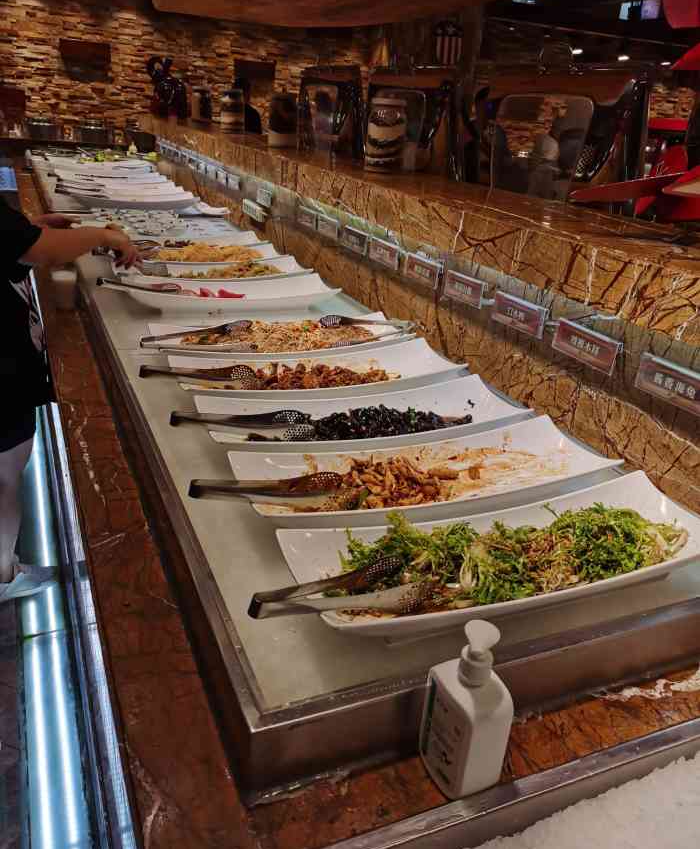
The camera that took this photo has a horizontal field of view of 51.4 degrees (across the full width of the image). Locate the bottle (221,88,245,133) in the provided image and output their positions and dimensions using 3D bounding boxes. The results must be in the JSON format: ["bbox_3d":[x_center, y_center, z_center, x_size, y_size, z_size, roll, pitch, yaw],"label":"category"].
[{"bbox_3d":[-0.758,-2.035,4.704,0.145,0.270,0.145,-6,26,-23],"label":"bottle"}]

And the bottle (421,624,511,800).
[{"bbox_3d":[0.119,0.288,0.754,0.050,0.184,0.068,-9,27,-29],"label":"bottle"}]

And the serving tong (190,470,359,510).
[{"bbox_3d":[-0.104,0.090,1.019,0.243,0.037,0.052,-6,25,-23],"label":"serving tong"}]

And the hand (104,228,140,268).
[{"bbox_3d":[-0.718,-0.553,2.286,0.150,0.065,0.085,35,6,-34],"label":"hand"}]

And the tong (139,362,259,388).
[{"bbox_3d":[-0.289,-0.097,1.415,0.237,0.037,0.050,-7,26,-25],"label":"tong"}]

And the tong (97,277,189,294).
[{"bbox_3d":[-0.574,-0.384,2.006,0.245,0.034,0.050,-13,29,-35],"label":"tong"}]

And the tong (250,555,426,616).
[{"bbox_3d":[-0.005,0.186,0.818,0.232,0.037,0.060,-10,28,-31],"label":"tong"}]

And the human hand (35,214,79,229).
[{"bbox_3d":[-1.128,-0.783,2.806,0.170,0.050,0.085,-6,26,-23],"label":"human hand"}]

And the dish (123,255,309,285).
[{"bbox_3d":[-0.446,-0.485,2.342,0.595,0.062,0.190,-6,26,-23],"label":"dish"}]

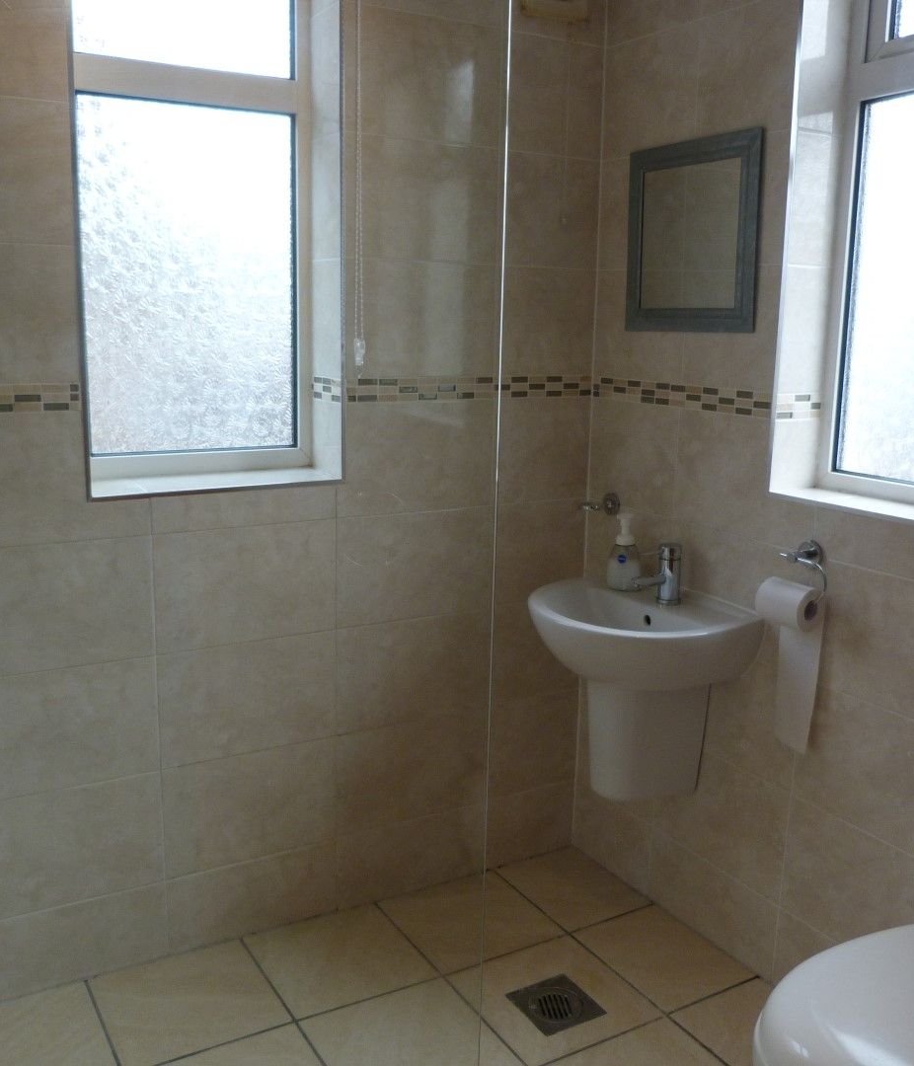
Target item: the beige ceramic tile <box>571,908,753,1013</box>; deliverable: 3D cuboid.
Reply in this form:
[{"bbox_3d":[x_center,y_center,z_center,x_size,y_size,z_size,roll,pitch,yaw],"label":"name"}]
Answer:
[{"bbox_3d":[0.460,0.952,2.310,0.257,0.010,0.333,-5,13,-30],"label":"beige ceramic tile"}]

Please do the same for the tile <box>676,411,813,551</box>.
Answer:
[{"bbox_3d":[0.597,-0.117,2.153,0.010,0.245,0.399,-5,13,-30],"label":"tile"}]

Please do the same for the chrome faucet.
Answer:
[{"bbox_3d":[0.431,0.091,2.207,0.124,0.130,0.050,-5,13,-30],"label":"chrome faucet"}]

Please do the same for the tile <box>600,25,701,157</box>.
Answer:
[{"bbox_3d":[0.433,-0.976,2.300,0.010,0.250,0.314,-5,13,-30],"label":"tile"}]

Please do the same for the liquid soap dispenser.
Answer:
[{"bbox_3d":[0.384,0.044,2.338,0.073,0.170,0.060,6,12,24],"label":"liquid soap dispenser"}]

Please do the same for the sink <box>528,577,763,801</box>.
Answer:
[{"bbox_3d":[0.357,0.374,2.248,0.405,0.455,0.480,-5,13,-30],"label":"sink"}]

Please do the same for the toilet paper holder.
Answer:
[{"bbox_3d":[0.677,0.073,1.974,0.060,0.112,0.128,-5,13,-30],"label":"toilet paper holder"}]

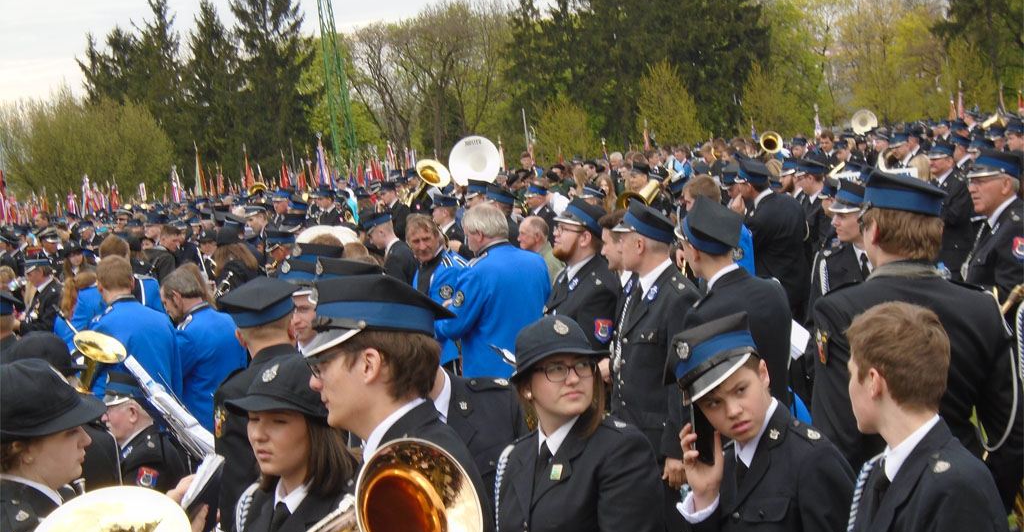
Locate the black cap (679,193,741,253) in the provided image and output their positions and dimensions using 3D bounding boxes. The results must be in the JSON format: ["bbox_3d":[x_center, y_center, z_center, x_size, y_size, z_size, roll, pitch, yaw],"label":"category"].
[{"bbox_3d":[0.697,-0.142,8.200,0.255,0.150,0.225,20,20,40],"label":"black cap"}]

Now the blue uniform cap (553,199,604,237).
[{"bbox_3d":[0.295,-0.212,10.200,0.250,0.140,0.220,14,-1,-10],"label":"blue uniform cap"}]

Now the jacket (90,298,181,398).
[{"bbox_3d":[-1.635,0.443,10.200,0.470,0.660,0.290,-7,3,-23],"label":"jacket"}]

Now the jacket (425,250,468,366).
[{"bbox_3d":[-0.299,0.199,11.200,0.270,0.600,0.440,-8,3,-37],"label":"jacket"}]

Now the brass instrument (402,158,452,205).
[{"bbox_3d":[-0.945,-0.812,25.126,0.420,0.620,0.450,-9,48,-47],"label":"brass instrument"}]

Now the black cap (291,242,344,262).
[{"bbox_3d":[-0.627,-0.008,7.500,0.255,0.145,0.220,-2,-1,-40],"label":"black cap"}]

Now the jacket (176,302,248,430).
[{"bbox_3d":[-1.269,0.460,9.900,0.290,0.660,0.450,-4,4,42],"label":"jacket"}]

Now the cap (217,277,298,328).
[{"bbox_3d":[-0.776,0.106,7.150,0.250,0.145,0.280,-7,13,-4],"label":"cap"}]

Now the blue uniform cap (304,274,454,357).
[{"bbox_3d":[-0.236,0.089,4.200,0.265,0.143,0.225,2,4,10],"label":"blue uniform cap"}]

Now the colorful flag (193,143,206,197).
[{"bbox_3d":[-6.131,-1.860,46.000,0.260,1.150,0.200,-9,3,0],"label":"colorful flag"}]

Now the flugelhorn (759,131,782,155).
[{"bbox_3d":[3.208,-1.502,29.000,0.310,0.360,0.340,-7,-8,-7],"label":"flugelhorn"}]

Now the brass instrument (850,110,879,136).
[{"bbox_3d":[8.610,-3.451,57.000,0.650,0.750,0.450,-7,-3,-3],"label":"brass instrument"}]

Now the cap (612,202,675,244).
[{"bbox_3d":[0.535,-0.177,9.500,0.280,0.140,0.245,12,9,19],"label":"cap"}]

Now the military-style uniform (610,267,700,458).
[{"bbox_3d":[0.536,0.384,8.500,0.270,0.780,0.450,-8,3,-30],"label":"military-style uniform"}]

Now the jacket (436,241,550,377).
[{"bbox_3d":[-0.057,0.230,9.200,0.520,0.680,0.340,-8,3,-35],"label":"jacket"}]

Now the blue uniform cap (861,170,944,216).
[{"bbox_3d":[0.933,-0.174,5.600,0.245,0.145,0.280,-8,11,-30],"label":"blue uniform cap"}]

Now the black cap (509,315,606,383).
[{"bbox_3d":[0.107,0.197,5.500,0.232,0.135,0.260,-14,6,-25],"label":"black cap"}]

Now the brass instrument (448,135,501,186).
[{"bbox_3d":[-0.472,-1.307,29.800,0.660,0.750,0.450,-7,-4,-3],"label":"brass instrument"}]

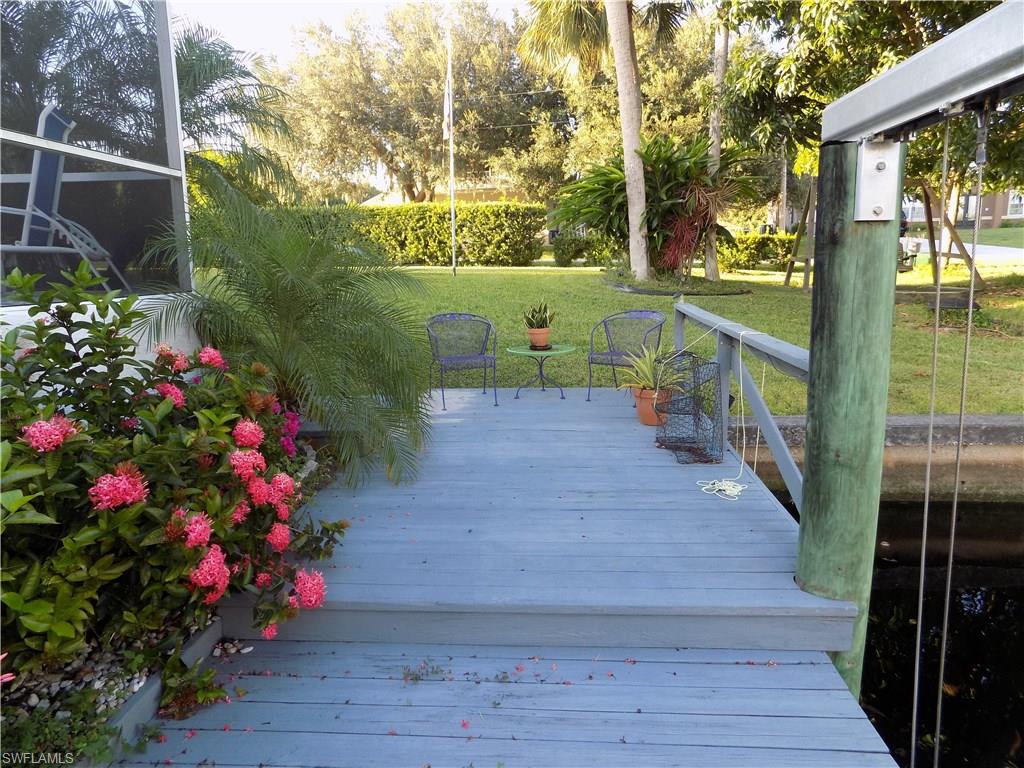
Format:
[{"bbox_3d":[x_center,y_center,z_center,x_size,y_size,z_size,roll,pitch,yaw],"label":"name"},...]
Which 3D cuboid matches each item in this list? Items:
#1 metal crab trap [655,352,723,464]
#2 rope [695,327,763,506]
[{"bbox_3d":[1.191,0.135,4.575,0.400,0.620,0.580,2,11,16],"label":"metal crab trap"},{"bbox_3d":[1.278,0.147,3.888,0.420,0.840,0.660,-1,10,4],"label":"rope"}]

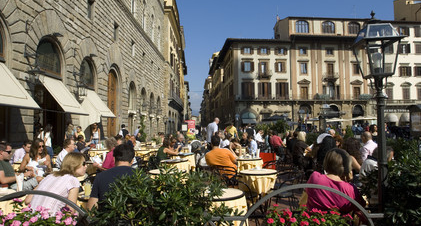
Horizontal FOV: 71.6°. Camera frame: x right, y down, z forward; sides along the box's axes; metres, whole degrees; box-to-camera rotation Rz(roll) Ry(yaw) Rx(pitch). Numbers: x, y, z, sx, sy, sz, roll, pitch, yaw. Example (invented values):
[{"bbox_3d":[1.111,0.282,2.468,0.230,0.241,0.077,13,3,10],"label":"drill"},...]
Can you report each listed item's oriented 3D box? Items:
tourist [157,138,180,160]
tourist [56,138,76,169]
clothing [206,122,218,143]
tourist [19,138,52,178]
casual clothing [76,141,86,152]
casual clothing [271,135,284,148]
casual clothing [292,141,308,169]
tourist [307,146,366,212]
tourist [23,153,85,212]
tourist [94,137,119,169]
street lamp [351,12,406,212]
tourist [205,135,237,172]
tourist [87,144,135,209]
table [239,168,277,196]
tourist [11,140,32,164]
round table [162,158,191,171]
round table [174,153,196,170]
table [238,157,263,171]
[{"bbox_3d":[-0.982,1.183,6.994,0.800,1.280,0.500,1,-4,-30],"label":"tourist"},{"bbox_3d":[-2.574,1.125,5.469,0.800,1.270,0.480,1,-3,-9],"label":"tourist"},{"bbox_3d":[0.061,0.634,8.978,0.360,0.680,0.460,2,-4,-37],"label":"clothing"},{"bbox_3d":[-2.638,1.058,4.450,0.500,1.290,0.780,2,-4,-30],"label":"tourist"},{"bbox_3d":[-3.911,1.019,8.857,0.360,0.460,0.420,1,-3,-18],"label":"casual clothing"},{"bbox_3d":[2.605,1.118,11.355,0.500,0.520,0.360,0,-3,9],"label":"casual clothing"},{"bbox_3d":[1.989,0.918,6.457,0.420,0.700,0.480,2,-4,-41],"label":"casual clothing"},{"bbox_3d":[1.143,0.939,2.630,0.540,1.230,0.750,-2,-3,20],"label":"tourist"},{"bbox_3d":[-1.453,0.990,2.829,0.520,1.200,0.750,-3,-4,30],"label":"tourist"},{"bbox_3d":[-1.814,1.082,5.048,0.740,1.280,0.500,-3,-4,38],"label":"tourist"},{"bbox_3d":[1.442,0.326,2.485,0.340,2.420,0.340,-1,-3,7],"label":"street lamp"},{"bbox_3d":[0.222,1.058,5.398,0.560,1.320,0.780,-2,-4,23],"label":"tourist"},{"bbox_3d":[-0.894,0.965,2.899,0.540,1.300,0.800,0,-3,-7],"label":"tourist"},{"bbox_3d":[0.807,1.356,4.861,0.650,0.740,0.650,0,-3,0],"label":"table"},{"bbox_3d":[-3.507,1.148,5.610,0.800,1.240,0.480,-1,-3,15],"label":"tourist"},{"bbox_3d":[-0.757,1.408,6.230,0.620,0.740,0.620,-1,-3,0],"label":"round table"},{"bbox_3d":[-0.695,1.541,8.126,0.650,0.740,0.650,0,-3,0],"label":"round table"},{"bbox_3d":[0.949,1.473,6.928,0.650,0.740,0.650,0,-3,0],"label":"table"}]

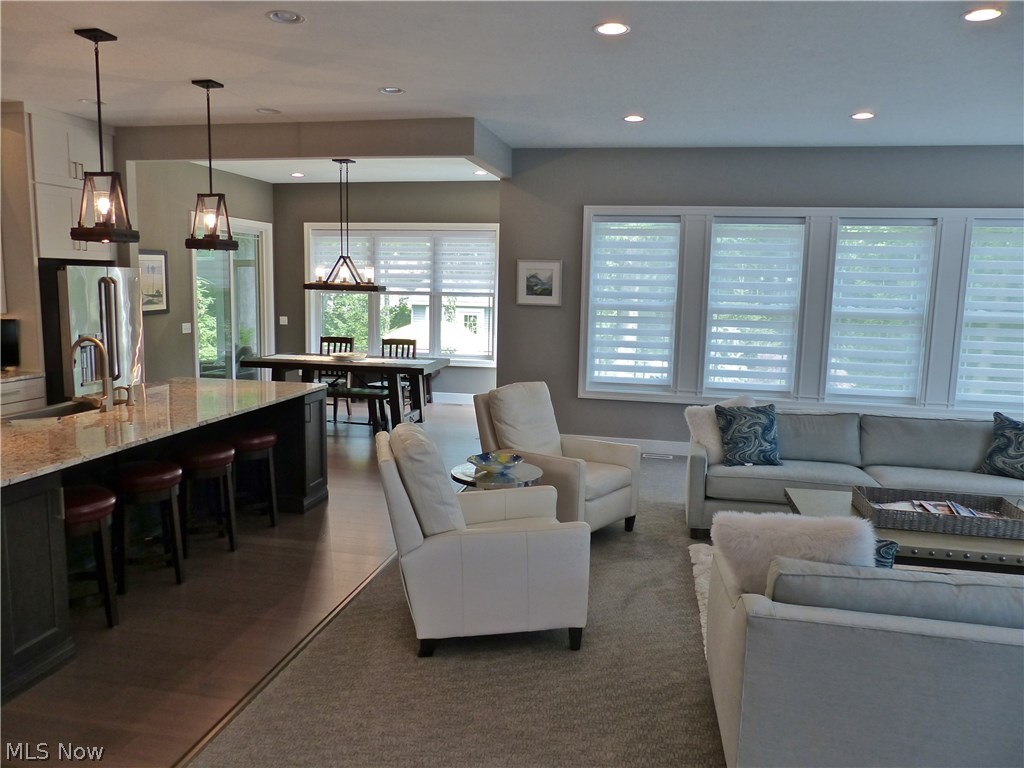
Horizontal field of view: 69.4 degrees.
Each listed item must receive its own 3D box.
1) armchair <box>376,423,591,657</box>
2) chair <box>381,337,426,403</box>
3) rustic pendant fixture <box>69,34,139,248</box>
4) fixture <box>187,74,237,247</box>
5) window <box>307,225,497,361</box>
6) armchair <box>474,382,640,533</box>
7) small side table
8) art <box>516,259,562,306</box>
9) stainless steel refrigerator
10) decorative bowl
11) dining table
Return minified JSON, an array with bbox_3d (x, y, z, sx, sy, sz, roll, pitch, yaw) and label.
[{"bbox_3d":[-0.168,0.742,3.700,0.975,0.985,0.700,0,8,-11],"label":"armchair"},{"bbox_3d":[-1.453,-0.032,9.034,0.450,0.960,0.560,3,8,10],"label":"chair"},{"bbox_3d":[-2.326,-1.386,4.194,0.250,1.145,0.250,3,8,11],"label":"rustic pendant fixture"},{"bbox_3d":[-2.118,-1.525,5.207,0.250,1.145,0.250,3,8,11],"label":"fixture"},{"bbox_3d":[-1.533,-1.235,10.155,2.776,1.860,0.120,3,8,11],"label":"window"},{"bbox_3d":[0.304,0.536,5.234,0.975,0.985,0.700,9,11,43],"label":"armchair"},{"bbox_3d":[-0.097,0.832,4.538,0.560,0.575,0.560,3,8,11],"label":"small side table"},{"bbox_3d":[0.276,-1.034,7.569,0.460,0.460,0.030,3,8,11],"label":"art"},{"bbox_3d":[-3.977,-0.180,6.730,0.780,1.780,0.900,3,8,11],"label":"stainless steel refrigerator"},{"bbox_3d":[-0.107,0.494,4.549,0.340,0.095,0.340,1,8,0],"label":"decorative bowl"},{"bbox_3d":[-1.911,0.102,8.726,2.130,0.760,0.980,3,8,10],"label":"dining table"}]

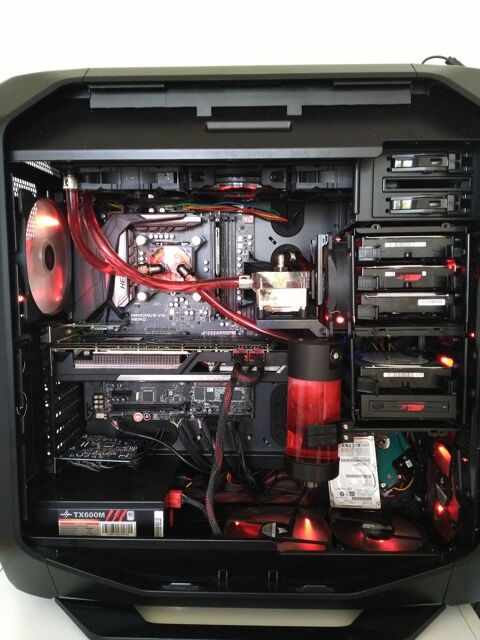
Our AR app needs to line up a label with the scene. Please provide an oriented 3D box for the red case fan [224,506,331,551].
[{"bbox_3d":[0.048,0.272,0.651,0.135,0.025,0.135,0,4,2],"label":"red case fan"}]

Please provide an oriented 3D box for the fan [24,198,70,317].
[{"bbox_3d":[-0.233,-0.073,0.602,0.025,0.138,0.138,0,4,2],"label":"fan"}]

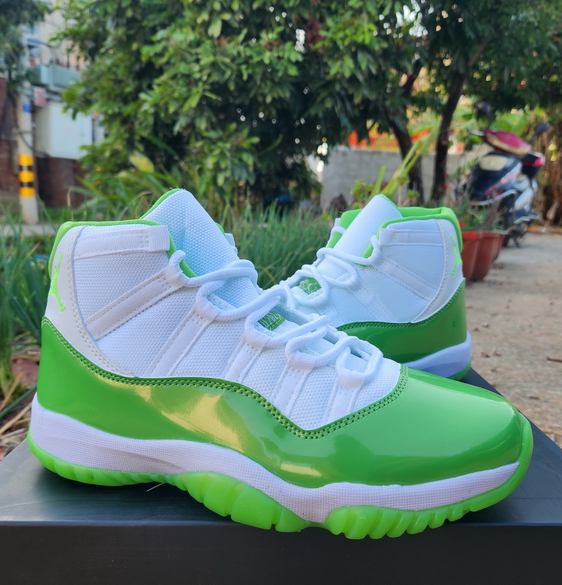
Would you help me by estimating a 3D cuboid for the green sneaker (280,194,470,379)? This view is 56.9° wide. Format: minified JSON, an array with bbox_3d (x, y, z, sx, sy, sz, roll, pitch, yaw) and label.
[{"bbox_3d":[0.033,0.007,0.453,0.300,0.172,0.115,-2,9,-11],"label":"green sneaker"}]

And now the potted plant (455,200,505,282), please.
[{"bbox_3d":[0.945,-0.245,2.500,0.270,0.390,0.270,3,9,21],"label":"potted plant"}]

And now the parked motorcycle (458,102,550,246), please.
[{"bbox_3d":[1.980,-0.950,4.400,0.700,1.160,1.760,7,11,38],"label":"parked motorcycle"}]

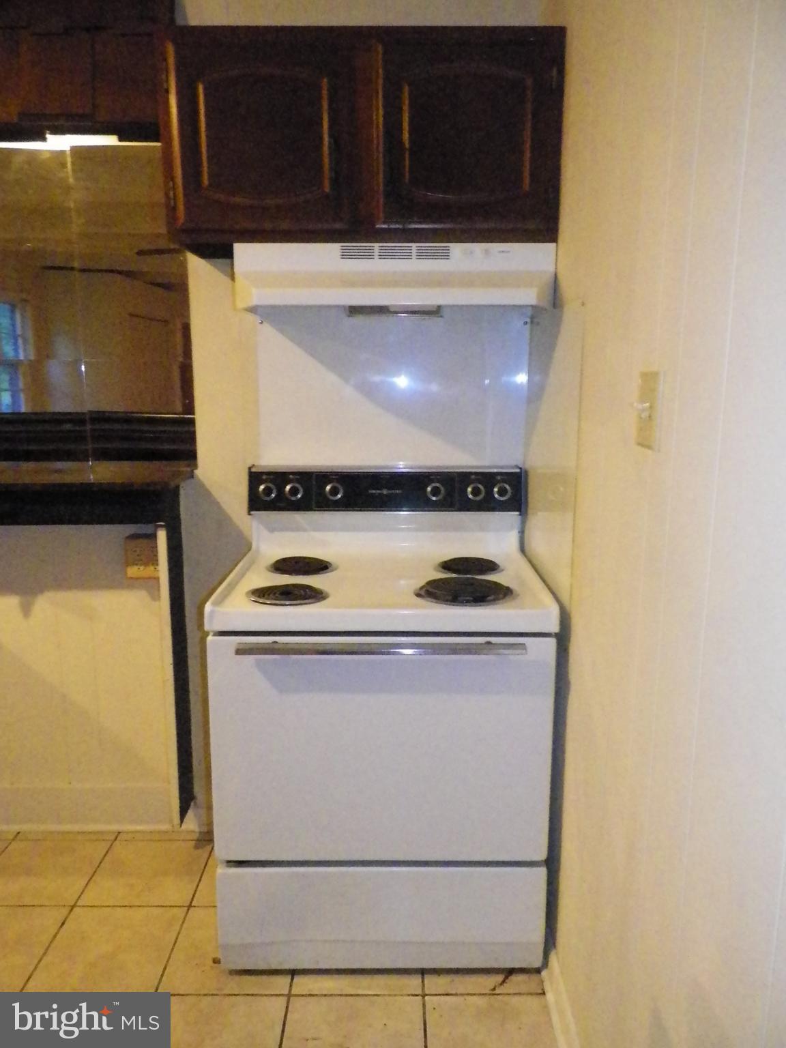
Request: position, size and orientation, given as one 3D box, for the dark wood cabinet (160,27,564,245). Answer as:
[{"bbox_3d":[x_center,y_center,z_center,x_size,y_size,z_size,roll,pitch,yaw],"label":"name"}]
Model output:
[{"bbox_3d":[-0.068,-0.918,1.897,0.914,0.464,0.331,0,10,0],"label":"dark wood cabinet"}]

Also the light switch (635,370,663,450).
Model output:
[{"bbox_3d":[0.376,-0.169,1.125,0.018,0.116,0.077,0,10,0],"label":"light switch"}]

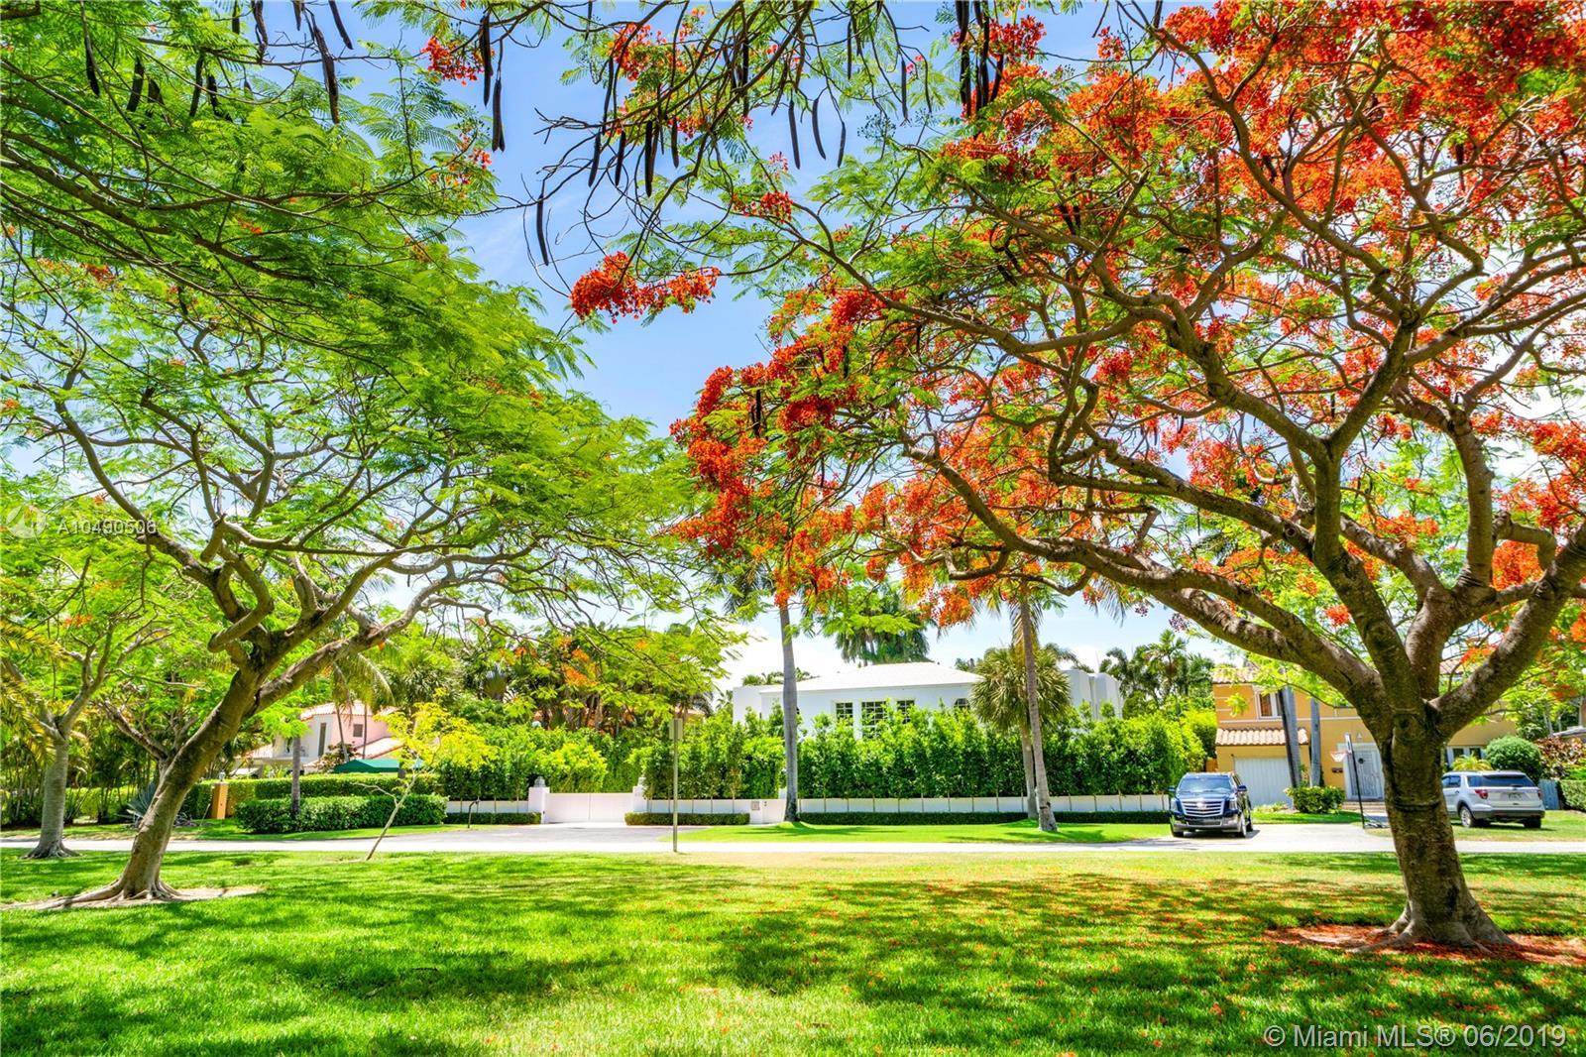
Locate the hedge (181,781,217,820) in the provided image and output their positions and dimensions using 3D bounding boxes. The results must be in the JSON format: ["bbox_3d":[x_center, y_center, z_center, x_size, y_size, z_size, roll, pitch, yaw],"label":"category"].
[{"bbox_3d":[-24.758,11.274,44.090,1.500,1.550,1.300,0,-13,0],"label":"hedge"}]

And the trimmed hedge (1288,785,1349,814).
[{"bbox_3d":[21.068,10.835,42.446,2.100,1.150,1.400,0,-13,0],"label":"trimmed hedge"}]

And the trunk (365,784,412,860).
[{"bbox_3d":[-8.995,6.525,23.500,1.000,1.700,0.450,0,-13,0],"label":"trunk"}]

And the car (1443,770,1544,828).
[{"bbox_3d":[22.402,8.813,34.549,2.000,1.780,5.000,-2,-13,8],"label":"car"}]

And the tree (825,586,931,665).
[{"bbox_3d":[4.911,9.522,63.000,6.300,12.300,6.300,0,-13,0],"label":"tree"}]

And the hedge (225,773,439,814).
[{"bbox_3d":[-19.729,11.464,45.300,9.300,1.600,1.300,-2,-13,8],"label":"hedge"}]

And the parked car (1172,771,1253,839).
[{"bbox_3d":[13.407,8.776,33.776,2.070,1.900,5.200,-7,-15,26],"label":"parked car"}]

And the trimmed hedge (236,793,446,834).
[{"bbox_3d":[-16.401,10.429,38.700,7.000,1.100,1.300,11,-17,-39],"label":"trimmed hedge"}]

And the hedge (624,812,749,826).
[{"bbox_3d":[-3.810,10.411,38.026,4.450,0.470,0.650,0,-13,0],"label":"hedge"}]

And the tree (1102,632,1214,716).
[{"bbox_3d":[18.707,9.680,54.000,5.500,8.400,5.500,0,-13,0],"label":"tree"}]

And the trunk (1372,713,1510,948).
[{"bbox_3d":[6.970,3.159,11.379,1.150,2.450,1.050,0,-13,0],"label":"trunk"}]

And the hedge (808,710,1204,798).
[{"bbox_3d":[7.868,8.831,41.300,14.900,3.400,2.000,-2,-13,8],"label":"hedge"}]

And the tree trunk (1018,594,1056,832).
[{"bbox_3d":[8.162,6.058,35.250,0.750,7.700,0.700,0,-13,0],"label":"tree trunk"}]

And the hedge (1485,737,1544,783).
[{"bbox_3d":[27.950,9.463,41.000,2.350,2.600,2.350,0,-13,0],"label":"hedge"}]

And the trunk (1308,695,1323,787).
[{"bbox_3d":[21.546,9.174,43.500,0.420,4.300,0.420,0,-13,0],"label":"trunk"}]

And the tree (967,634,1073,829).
[{"bbox_3d":[7.980,6.981,36.985,3.400,6.500,3.400,0,-13,0],"label":"tree"}]

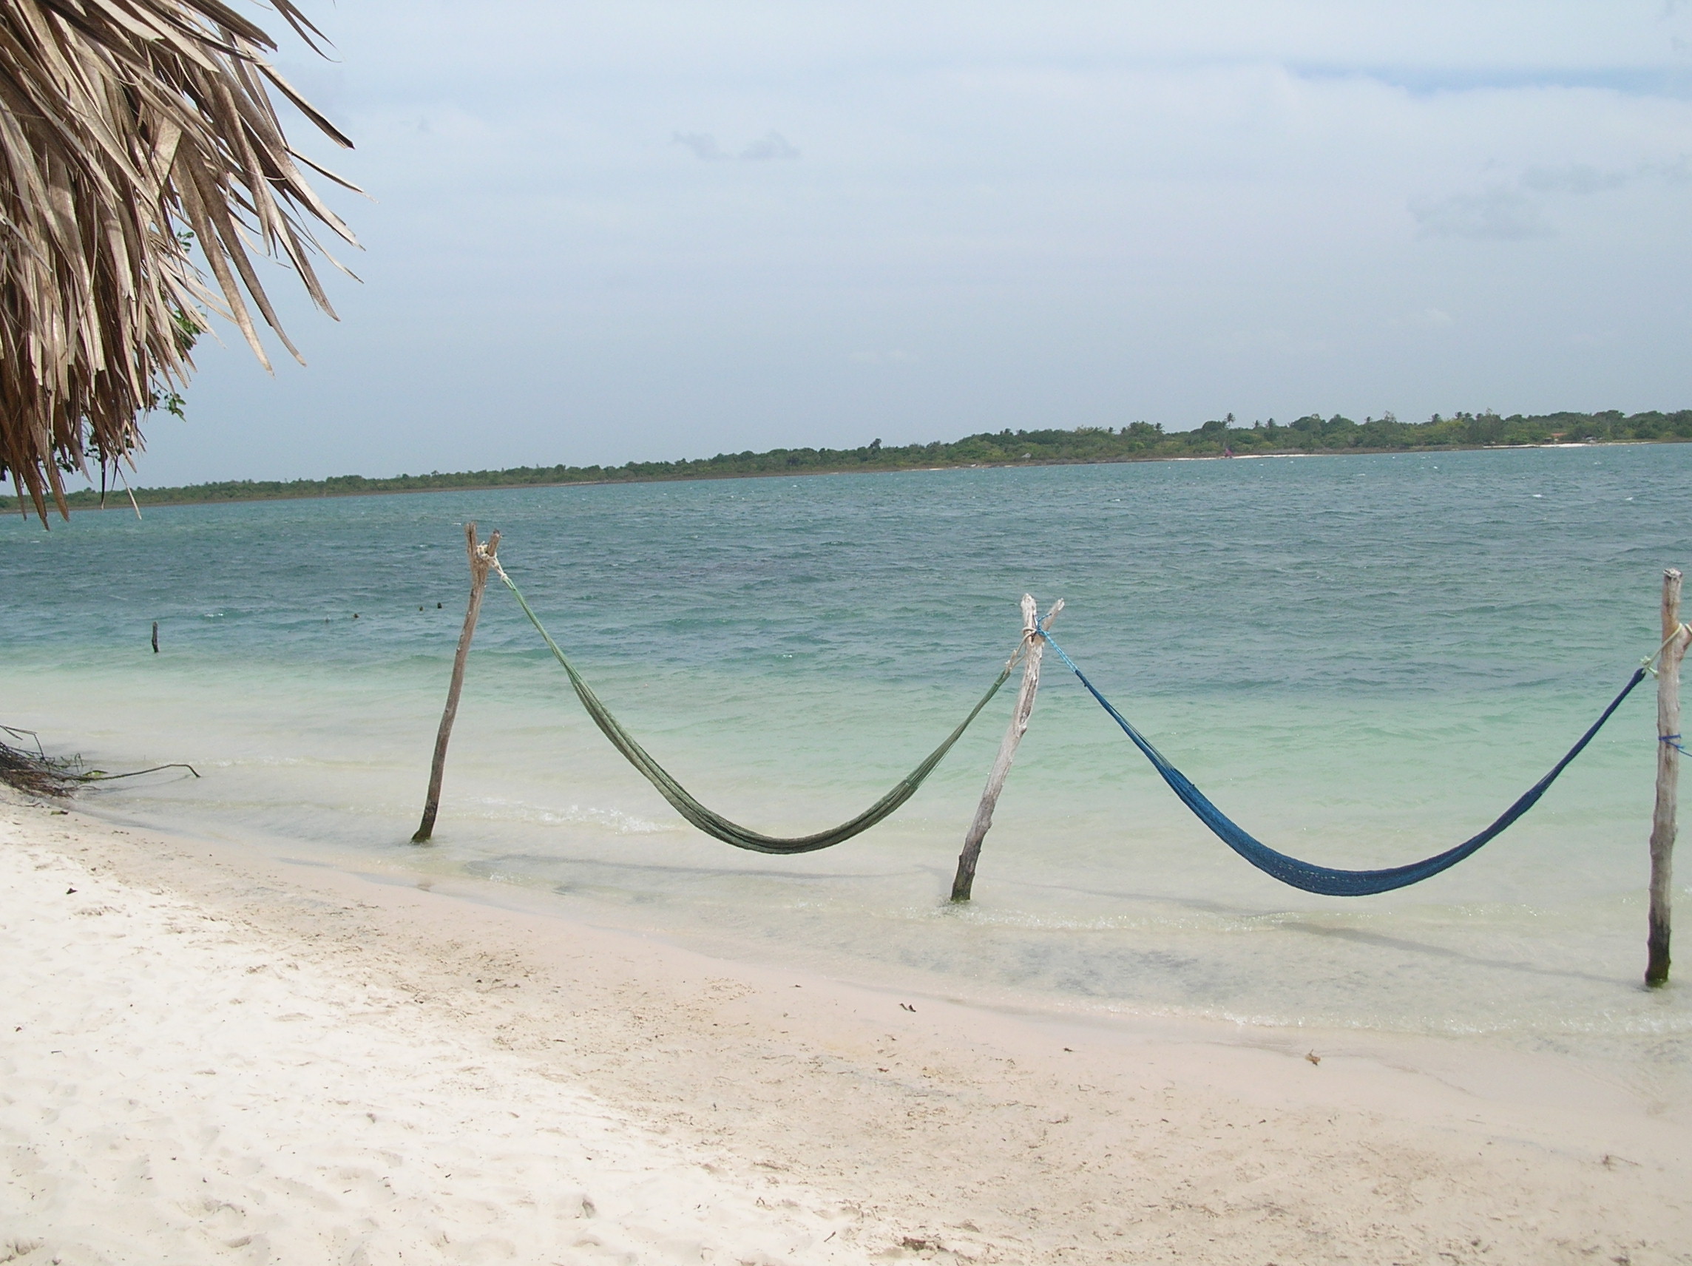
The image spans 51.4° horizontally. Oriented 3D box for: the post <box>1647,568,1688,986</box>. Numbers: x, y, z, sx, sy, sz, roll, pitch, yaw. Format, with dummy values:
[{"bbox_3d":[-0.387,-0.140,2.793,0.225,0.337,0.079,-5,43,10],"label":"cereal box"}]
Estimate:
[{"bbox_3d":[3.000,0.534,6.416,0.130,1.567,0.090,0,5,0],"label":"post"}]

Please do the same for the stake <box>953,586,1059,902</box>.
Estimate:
[{"bbox_3d":[0.711,0.535,8.099,0.200,1.504,0.100,14,5,-1],"label":"stake"}]

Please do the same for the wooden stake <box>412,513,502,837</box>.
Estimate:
[{"bbox_3d":[-2.235,0.296,9.984,0.190,1.886,0.100,12,5,-1],"label":"wooden stake"}]

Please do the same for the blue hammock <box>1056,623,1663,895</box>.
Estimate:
[{"bbox_3d":[1.926,0.551,7.275,2.597,1.064,0.280,2,7,38],"label":"blue hammock"}]

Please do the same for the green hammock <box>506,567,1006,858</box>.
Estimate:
[{"bbox_3d":[-0.567,0.388,9.039,3.277,1.481,0.240,1,6,33],"label":"green hammock"}]

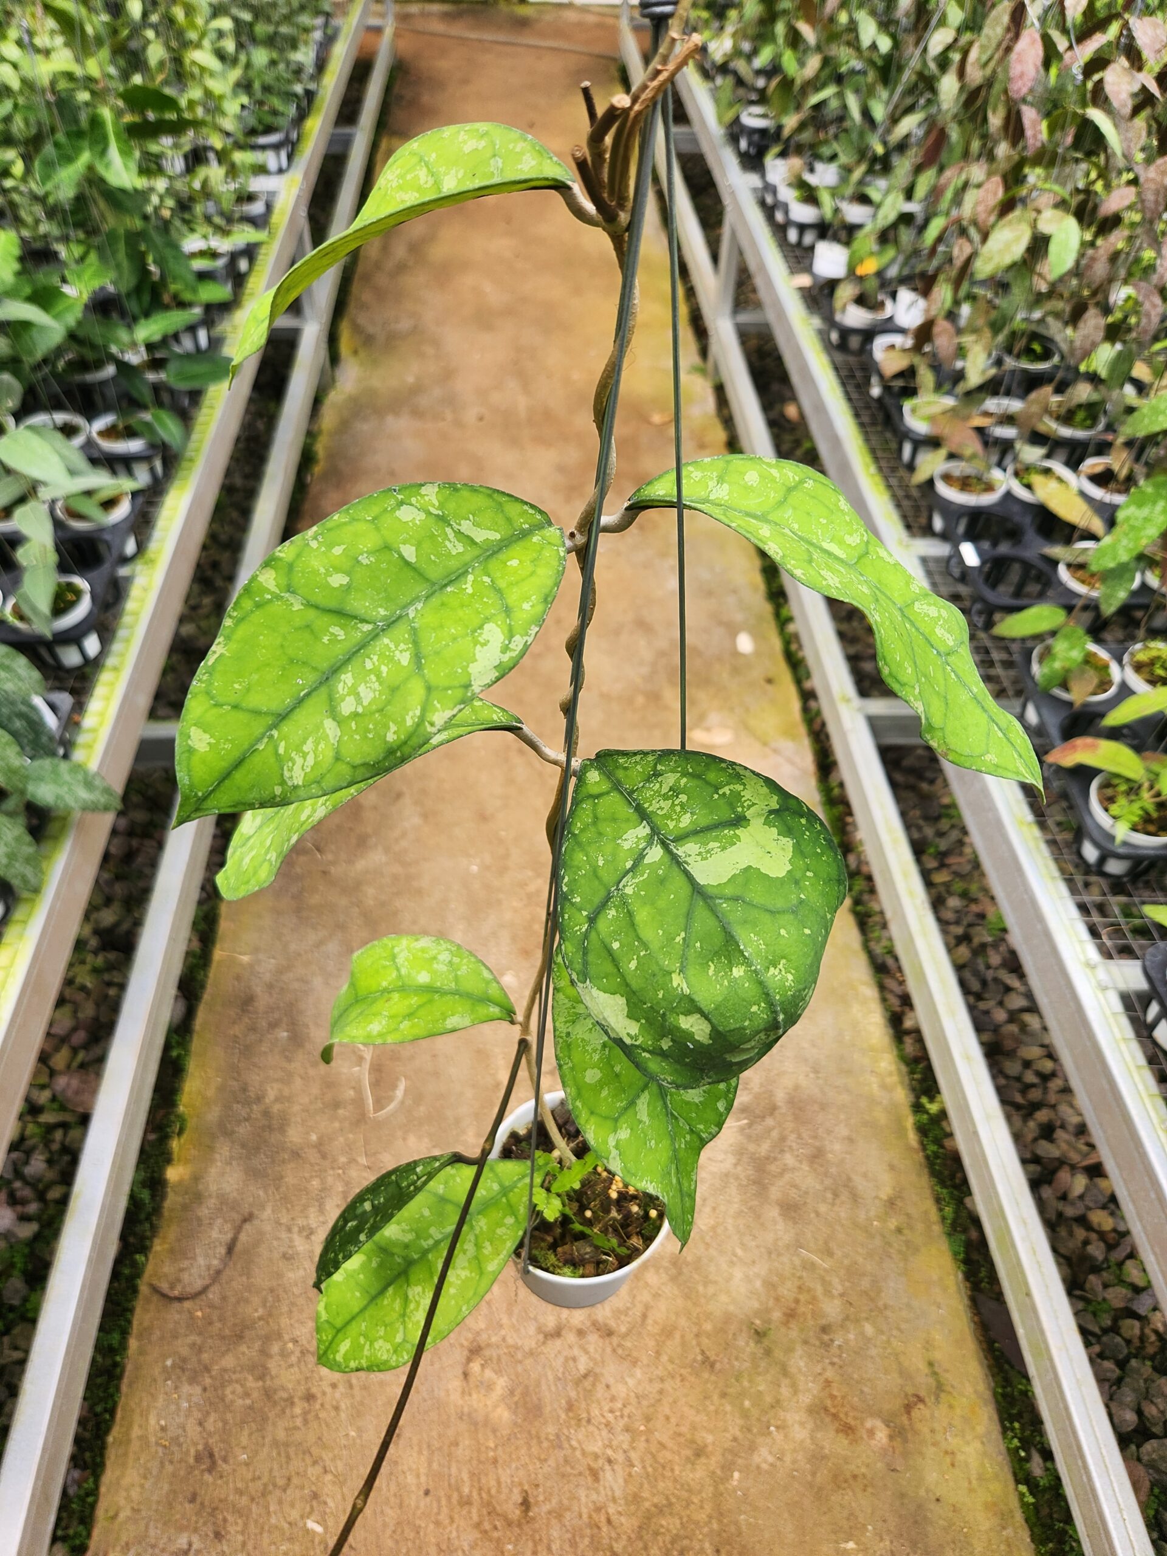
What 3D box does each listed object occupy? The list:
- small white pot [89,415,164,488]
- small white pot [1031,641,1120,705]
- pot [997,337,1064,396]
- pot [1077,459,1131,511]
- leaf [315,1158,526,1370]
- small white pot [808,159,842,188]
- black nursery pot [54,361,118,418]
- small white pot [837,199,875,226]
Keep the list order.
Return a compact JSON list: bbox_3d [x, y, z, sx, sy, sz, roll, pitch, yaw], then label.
[{"bbox_3d":[-0.621,-0.453,1.437,0.100,0.076,0.100,-1,48,-4],"label":"small white pot"},{"bbox_3d":[0.567,-0.093,1.223,0.100,0.088,0.100,1,48,-1],"label":"small white pot"},{"bbox_3d":[0.751,-0.687,1.769,0.100,0.090,0.100,1,48,-1],"label":"pot"},{"bbox_3d":[0.729,-0.380,1.448,0.100,0.076,0.100,2,48,-2],"label":"pot"},{"bbox_3d":[-0.074,0.226,0.478,0.130,0.025,0.068,-40,63,-14],"label":"leaf"},{"bbox_3d":[0.519,-1.288,2.237,0.100,0.076,0.100,2,48,-2],"label":"small white pot"},{"bbox_3d":[-0.734,-0.589,1.555,0.102,0.080,0.102,-1,48,-4],"label":"black nursery pot"},{"bbox_3d":[0.554,-1.135,2.099,0.100,0.076,0.100,2,48,-2],"label":"small white pot"}]

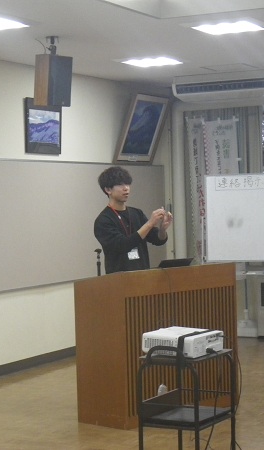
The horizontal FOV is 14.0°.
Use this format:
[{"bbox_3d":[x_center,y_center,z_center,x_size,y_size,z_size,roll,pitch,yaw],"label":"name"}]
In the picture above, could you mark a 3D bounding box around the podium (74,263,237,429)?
[{"bbox_3d":[0.192,0.831,7.793,1.148,1.068,0.493,-2,2,-44],"label":"podium"}]

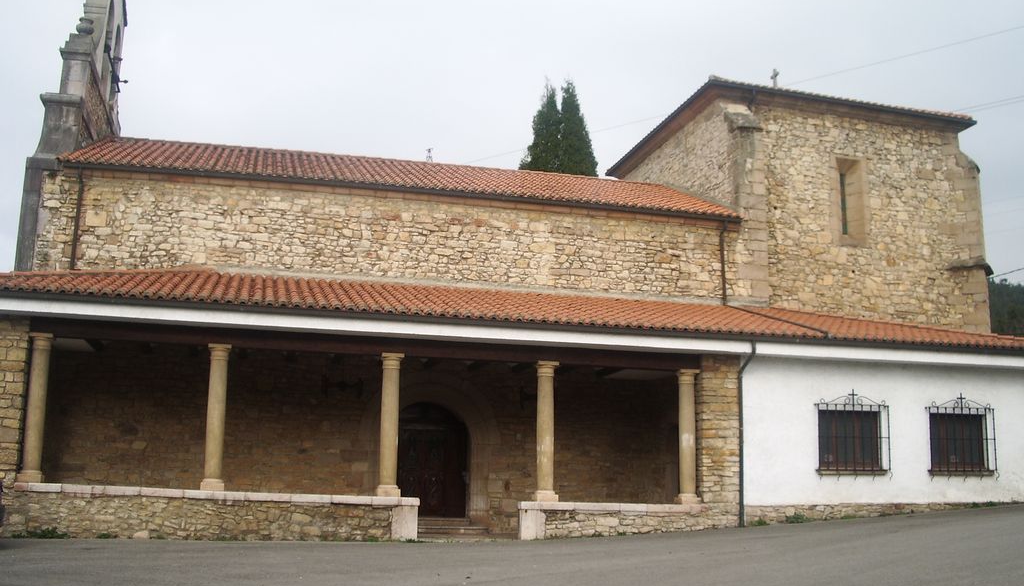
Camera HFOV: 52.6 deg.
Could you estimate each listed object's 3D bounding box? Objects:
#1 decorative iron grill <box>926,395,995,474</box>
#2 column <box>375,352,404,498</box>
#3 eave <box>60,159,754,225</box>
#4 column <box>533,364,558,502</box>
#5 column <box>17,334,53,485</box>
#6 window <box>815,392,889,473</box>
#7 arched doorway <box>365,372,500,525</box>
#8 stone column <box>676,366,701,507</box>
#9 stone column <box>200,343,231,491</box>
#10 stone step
[{"bbox_3d":[8.820,2.808,20.377,1.426,1.574,0.224,4,-10,-11],"label":"decorative iron grill"},{"bbox_3d":[-2.161,2.345,18.419,0.388,2.543,0.388,4,-10,-11],"label":"column"},{"bbox_3d":[-2.077,-2.226,23.289,15.279,0.283,0.510,4,-10,-11],"label":"eave"},{"bbox_3d":[0.627,2.520,18.960,0.388,2.553,0.388,4,-10,-11],"label":"column"},{"bbox_3d":[-7.943,1.915,17.308,0.388,2.471,0.388,4,-10,-11],"label":"column"},{"bbox_3d":[6.555,2.684,19.934,1.455,1.567,0.224,4,-10,-11],"label":"window"},{"bbox_3d":[-1.757,3.399,22.704,2.899,3.285,0.510,4,-10,-11],"label":"arched doorway"},{"bbox_3d":[3.316,2.694,19.481,0.388,2.492,0.388,4,-10,-11],"label":"stone column"},{"bbox_3d":[-5.087,2.135,17.855,0.388,2.503,0.388,4,-10,-11],"label":"stone column"},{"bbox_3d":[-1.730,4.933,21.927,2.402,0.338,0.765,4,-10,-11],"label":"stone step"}]

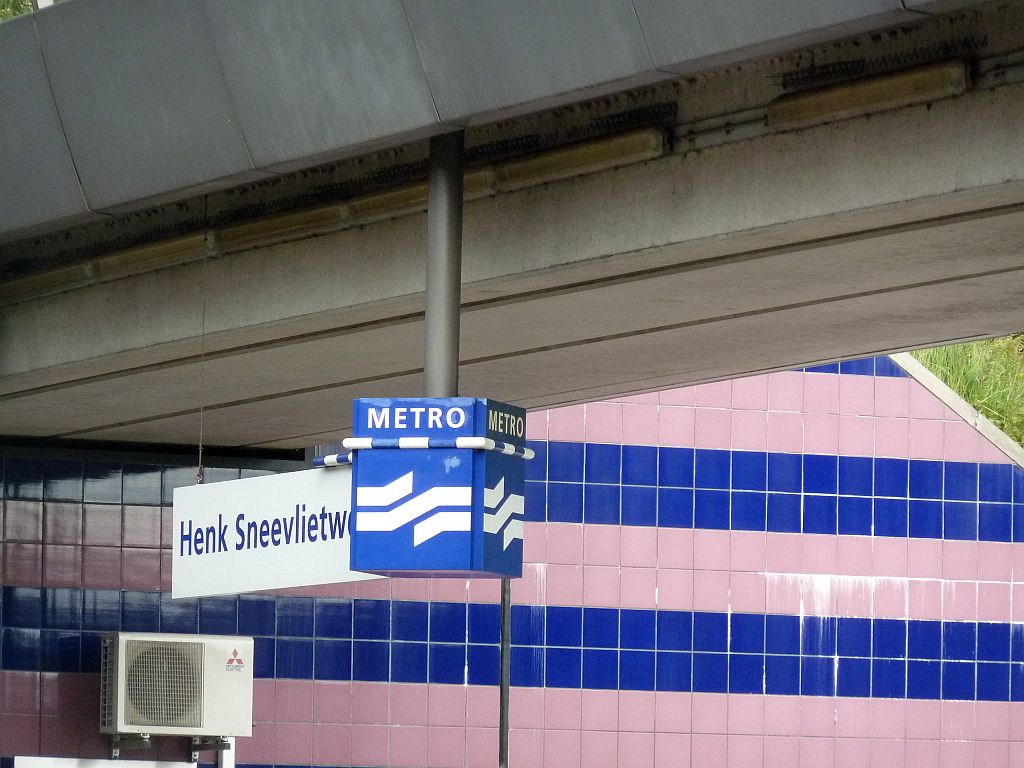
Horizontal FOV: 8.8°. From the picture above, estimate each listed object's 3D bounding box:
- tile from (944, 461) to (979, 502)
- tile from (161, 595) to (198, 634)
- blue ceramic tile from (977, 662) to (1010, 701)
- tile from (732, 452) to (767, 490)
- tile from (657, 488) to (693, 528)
[{"bbox_3d":[2.706,0.586,40.149,0.236,0.236,0.010,3,-5,-26],"label":"tile"},{"bbox_3d":[-1.840,1.270,36.774,0.233,0.230,0.012,3,-5,-27],"label":"tile"},{"bbox_3d":[2.843,1.760,39.267,0.227,0.223,0.010,3,-5,-26],"label":"blue ceramic tile"},{"bbox_3d":[1.385,0.510,39.043,0.237,0.237,0.012,3,-5,-27],"label":"tile"},{"bbox_3d":[0.952,0.724,38.803,0.237,0.237,0.012,3,-5,-27],"label":"tile"}]

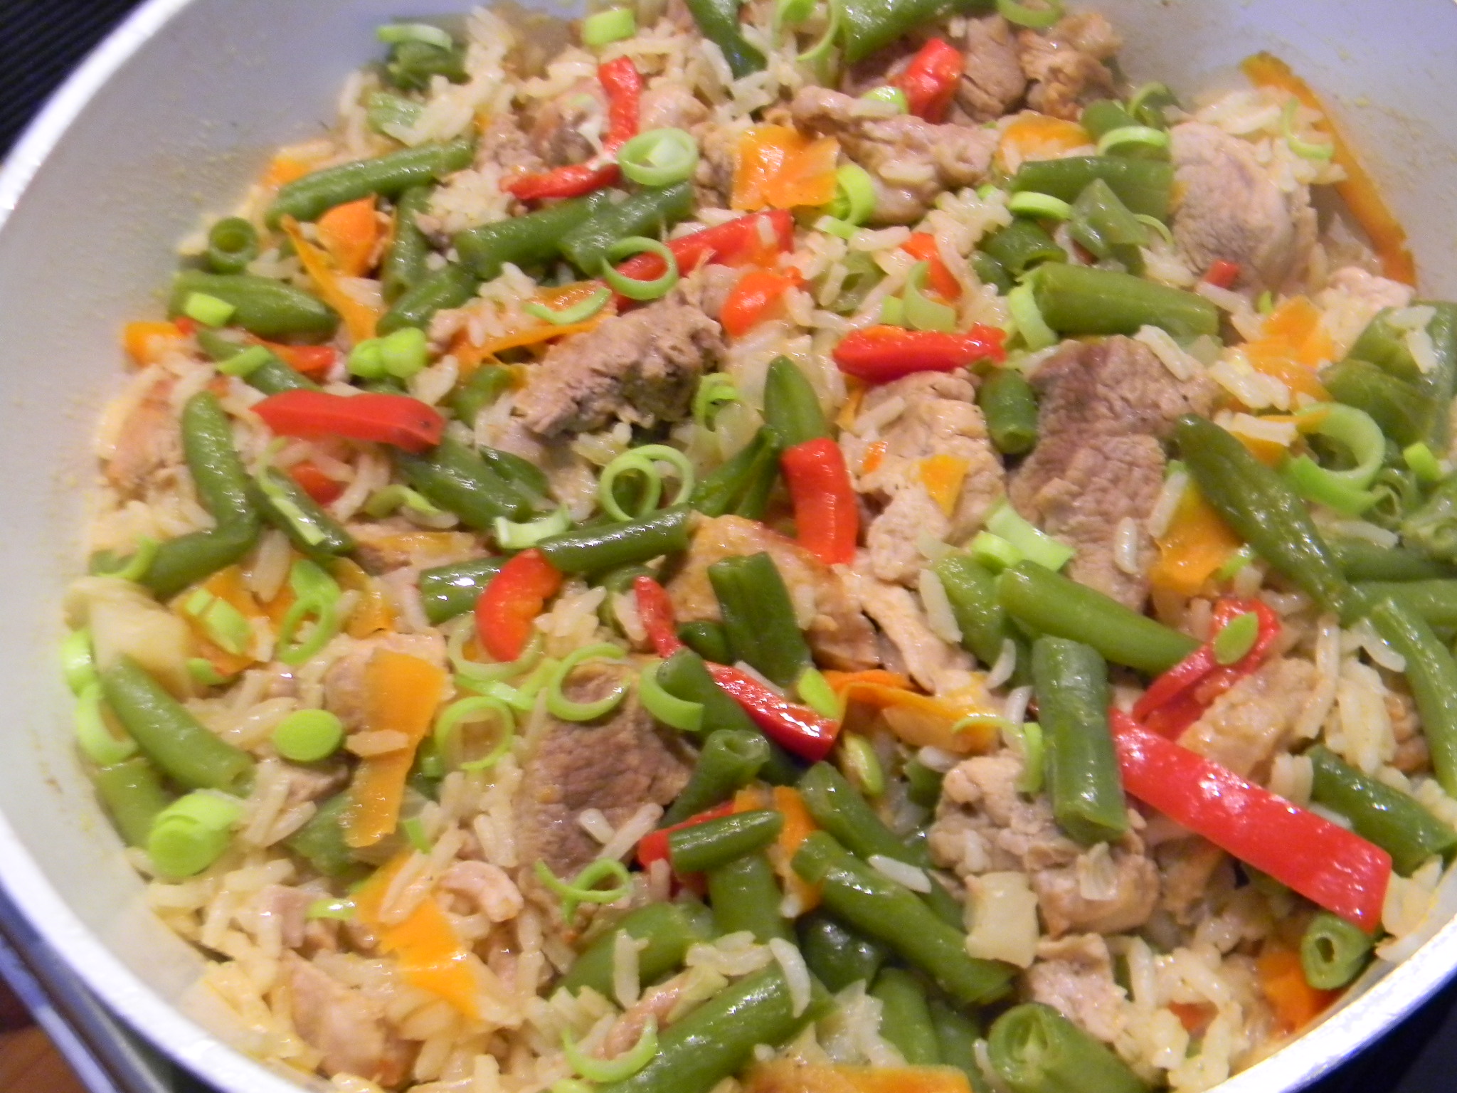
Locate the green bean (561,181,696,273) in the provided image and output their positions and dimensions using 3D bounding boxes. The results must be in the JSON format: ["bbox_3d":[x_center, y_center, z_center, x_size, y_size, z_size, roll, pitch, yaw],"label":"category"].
[{"bbox_3d":[-0.018,-0.060,0.285,0.025,0.008,0.008,-23,60,-7],"label":"green bean"}]

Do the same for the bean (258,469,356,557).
[{"bbox_3d":[-0.079,-0.006,0.281,0.026,0.007,0.007,37,71,24],"label":"bean"}]

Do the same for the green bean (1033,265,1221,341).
[{"bbox_3d":[0.069,-0.042,0.266,0.031,0.010,0.011,8,61,10],"label":"green bean"}]

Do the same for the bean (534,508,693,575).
[{"bbox_3d":[-0.019,-0.001,0.249,0.026,0.007,0.007,-10,59,0],"label":"bean"}]

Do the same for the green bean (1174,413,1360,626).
[{"bbox_3d":[0.090,-0.005,0.254,0.010,0.010,0.043,-28,61,-9],"label":"green bean"}]

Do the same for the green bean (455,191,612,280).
[{"bbox_3d":[-0.036,-0.059,0.288,0.030,0.008,0.008,-18,60,-5],"label":"green bean"}]

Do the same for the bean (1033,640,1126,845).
[{"bbox_3d":[0.052,0.029,0.224,0.010,0.009,0.028,-3,60,4],"label":"bean"}]

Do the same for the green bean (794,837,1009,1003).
[{"bbox_3d":[0.024,0.053,0.213,0.032,0.009,0.009,29,67,20],"label":"green bean"}]

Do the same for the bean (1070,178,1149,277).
[{"bbox_3d":[0.073,-0.061,0.290,0.013,0.011,0.021,-5,60,4],"label":"bean"}]

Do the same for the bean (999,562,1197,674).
[{"bbox_3d":[0.061,0.012,0.248,0.034,0.009,0.009,21,65,17],"label":"bean"}]

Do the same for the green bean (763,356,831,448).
[{"bbox_3d":[0.013,-0.025,0.277,0.010,0.009,0.024,-13,60,-1],"label":"green bean"}]

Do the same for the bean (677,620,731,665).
[{"bbox_3d":[-0.001,0.016,0.243,0.013,0.007,0.007,14,62,14],"label":"bean"}]

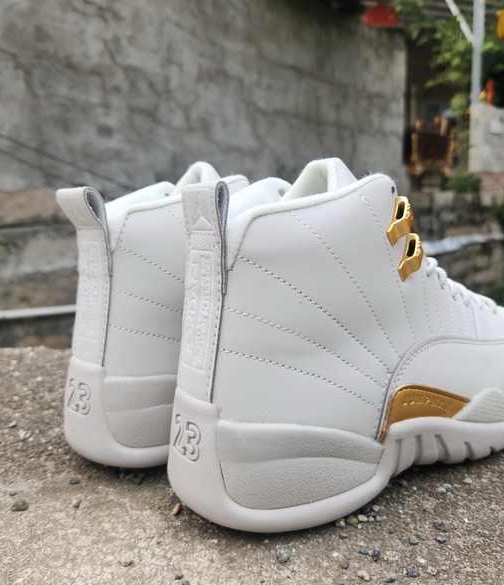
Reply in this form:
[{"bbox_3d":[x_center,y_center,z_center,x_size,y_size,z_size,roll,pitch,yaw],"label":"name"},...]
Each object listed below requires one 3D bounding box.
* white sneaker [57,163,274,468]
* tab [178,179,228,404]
[{"bbox_3d":[0.000,-0.005,0.394,0.110,0.174,0.300,8,12,40],"label":"white sneaker"},{"bbox_3d":[-0.022,-0.001,0.236,0.017,0.098,0.028,-7,12,-36],"label":"tab"}]

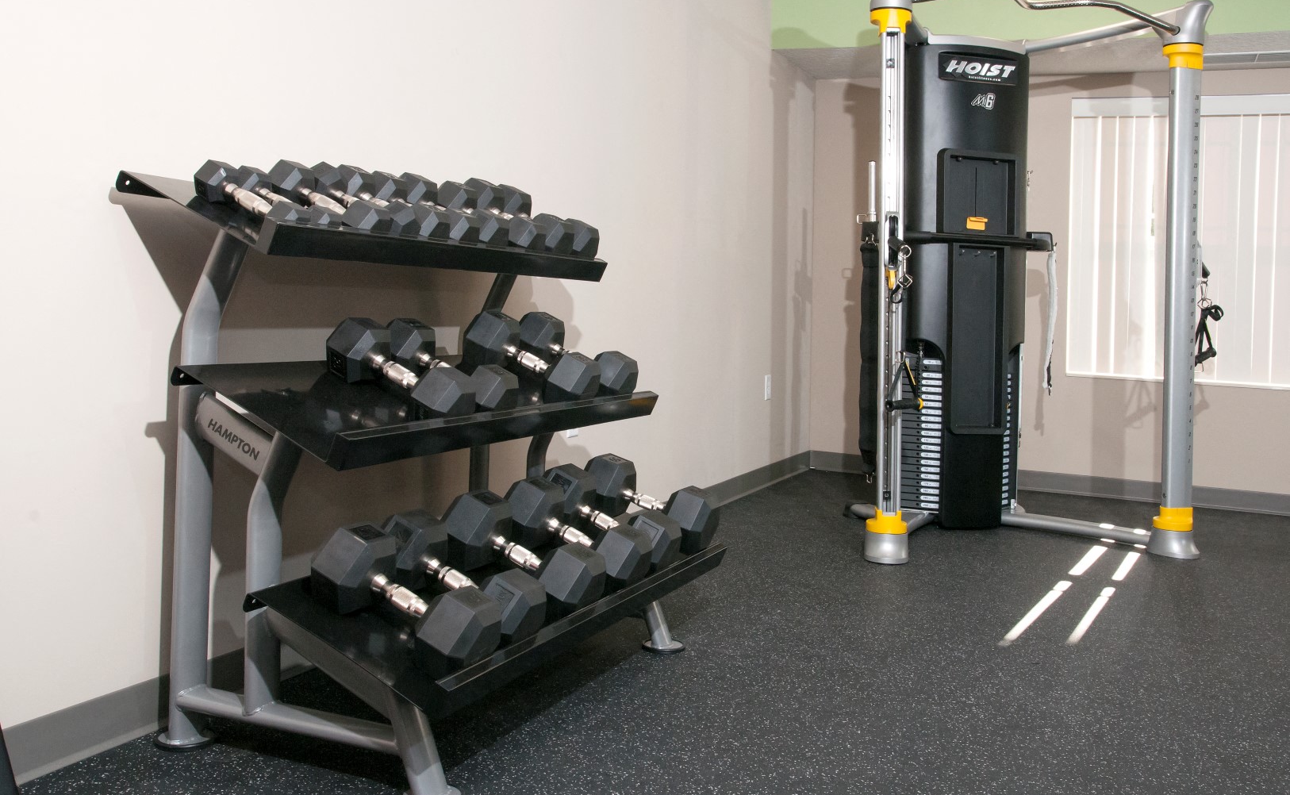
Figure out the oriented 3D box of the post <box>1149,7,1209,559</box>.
[{"bbox_3d":[1.998,-0.431,4.402,0.220,2.043,0.170,2,4,24],"label":"post"}]

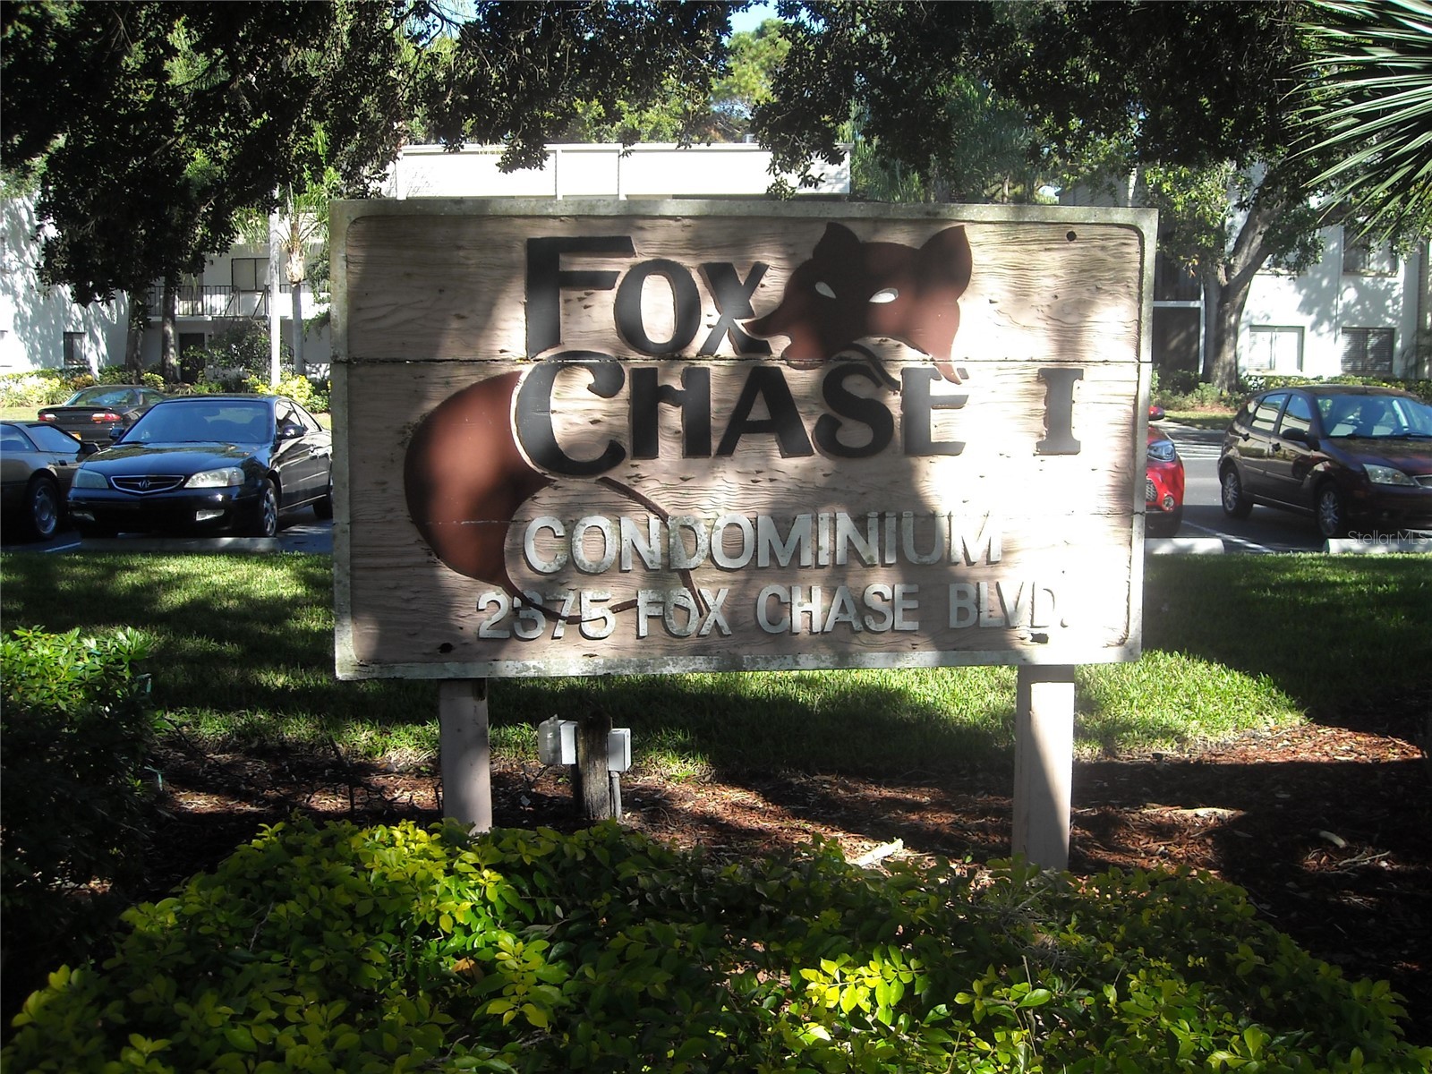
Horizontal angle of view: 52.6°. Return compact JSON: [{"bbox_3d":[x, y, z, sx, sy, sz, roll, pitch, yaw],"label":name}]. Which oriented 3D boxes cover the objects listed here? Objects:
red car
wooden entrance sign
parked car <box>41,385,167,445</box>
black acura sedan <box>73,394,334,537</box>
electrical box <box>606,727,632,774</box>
[{"bbox_3d":[3.349,-0.848,14.765,1.800,1.590,4.140,0,6,-1],"label":"red car"},{"bbox_3d":[0.101,0.050,4.425,2.460,2.076,0.180,-1,6,-6],"label":"wooden entrance sign"},{"bbox_3d":[-11.939,-2.382,29.560,1.800,1.360,4.700,0,6,2],"label":"parked car"},{"bbox_3d":[-5.107,-0.788,15.222,1.800,1.410,4.840,0,6,-1],"label":"black acura sedan"},{"bbox_3d":[-0.325,0.724,4.920,0.066,0.128,0.070,1,6,10],"label":"electrical box"}]

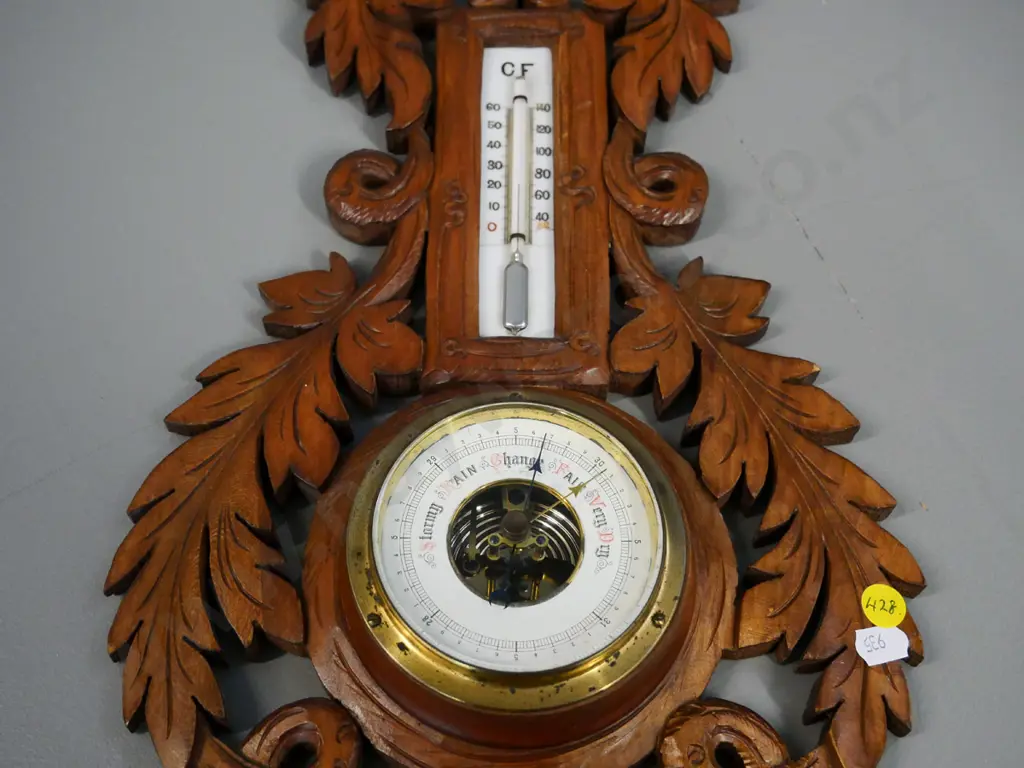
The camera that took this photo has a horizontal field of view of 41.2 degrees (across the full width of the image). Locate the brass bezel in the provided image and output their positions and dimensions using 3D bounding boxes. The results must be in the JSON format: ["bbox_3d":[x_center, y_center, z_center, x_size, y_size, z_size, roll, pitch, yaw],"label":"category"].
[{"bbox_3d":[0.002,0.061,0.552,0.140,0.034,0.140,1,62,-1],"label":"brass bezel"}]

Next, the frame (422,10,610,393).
[{"bbox_3d":[0.003,-0.088,0.672,0.084,0.032,0.218,1,62,-2],"label":"frame"}]

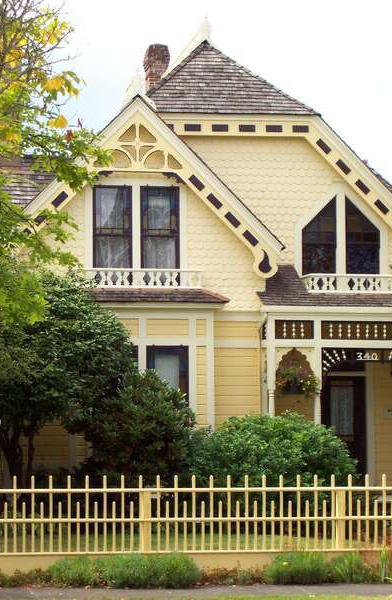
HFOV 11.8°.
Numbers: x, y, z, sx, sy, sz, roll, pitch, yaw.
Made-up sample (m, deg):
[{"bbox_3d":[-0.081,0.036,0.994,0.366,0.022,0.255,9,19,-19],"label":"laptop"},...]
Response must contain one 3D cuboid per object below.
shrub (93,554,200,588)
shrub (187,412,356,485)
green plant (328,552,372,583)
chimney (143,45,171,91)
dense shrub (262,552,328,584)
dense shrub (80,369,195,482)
[{"bbox_3d":[-0.523,2.861,20.053,1.105,0.333,0.600,0,-4,-9],"label":"shrub"},{"bbox_3d":[1.296,2.879,32.279,2.790,1.923,2.400,0,-4,-9],"label":"shrub"},{"bbox_3d":[1.677,2.892,20.551,0.461,0.305,0.420,0,-4,-9],"label":"green plant"},{"bbox_3d":[-0.881,-5.163,42.447,0.540,1.132,0.540,0,-4,-9],"label":"chimney"},{"bbox_3d":[1.086,2.884,20.451,0.710,0.316,0.550,0,-4,-9],"label":"dense shrub"},{"bbox_3d":[-1.033,2.586,33.703,1.952,2.736,2.000,0,-4,-9],"label":"dense shrub"}]

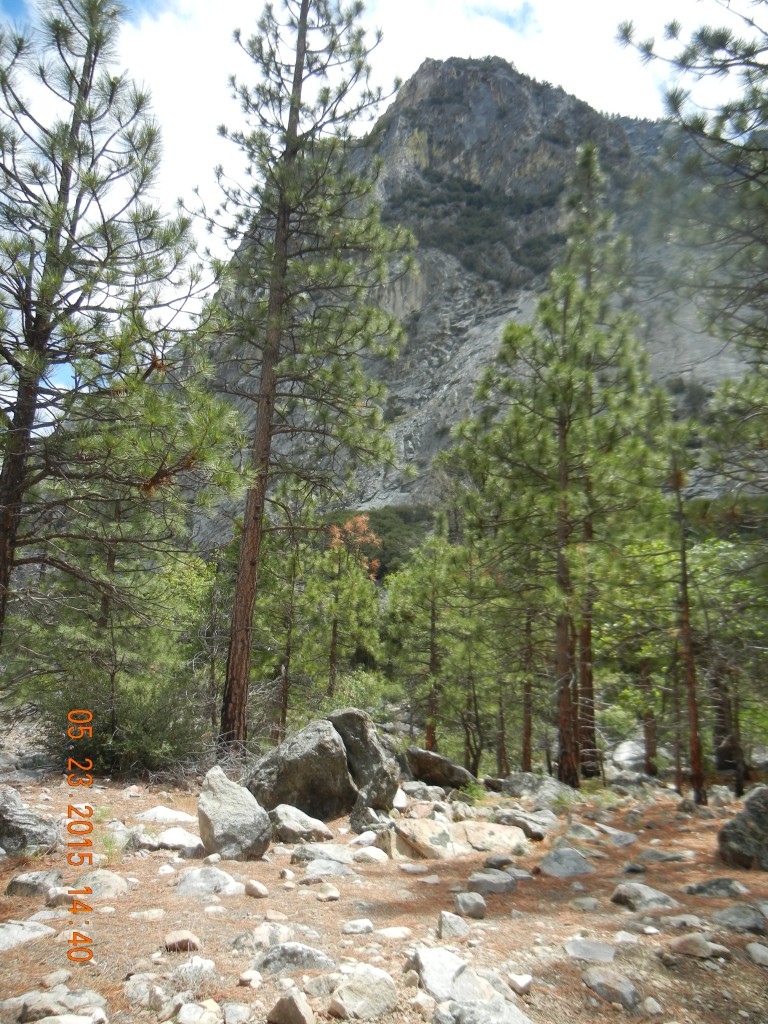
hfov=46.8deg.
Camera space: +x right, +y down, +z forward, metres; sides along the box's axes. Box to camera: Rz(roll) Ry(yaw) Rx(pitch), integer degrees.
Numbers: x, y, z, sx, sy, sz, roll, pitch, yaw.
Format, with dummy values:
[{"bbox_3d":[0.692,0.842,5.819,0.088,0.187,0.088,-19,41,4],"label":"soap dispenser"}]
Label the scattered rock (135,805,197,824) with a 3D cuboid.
[{"bbox_3d":[-3.070,4.251,12.471,0.871,0.242,0.566,5,-15,-12],"label":"scattered rock"}]

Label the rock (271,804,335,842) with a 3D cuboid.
[{"bbox_3d":[-0.777,2.935,8.363,0.585,0.329,0.439,2,-15,0],"label":"rock"}]

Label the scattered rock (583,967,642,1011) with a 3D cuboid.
[{"bbox_3d":[1.262,2.655,4.946,0.334,0.188,0.251,-6,-17,28],"label":"scattered rock"}]

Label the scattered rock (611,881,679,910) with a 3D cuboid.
[{"bbox_3d":[1.897,2.775,6.413,0.491,0.160,0.319,2,-15,0],"label":"scattered rock"}]

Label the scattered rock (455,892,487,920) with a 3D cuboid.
[{"bbox_3d":[0.584,2.636,5.954,0.202,0.148,0.172,2,-15,0],"label":"scattered rock"}]

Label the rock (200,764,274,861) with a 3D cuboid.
[{"bbox_3d":[-1.618,3.274,9.669,0.806,0.966,0.645,10,-17,-27],"label":"rock"}]

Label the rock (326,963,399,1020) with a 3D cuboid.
[{"bbox_3d":[-0.108,2.519,4.662,0.368,0.233,0.294,2,-15,0],"label":"rock"}]

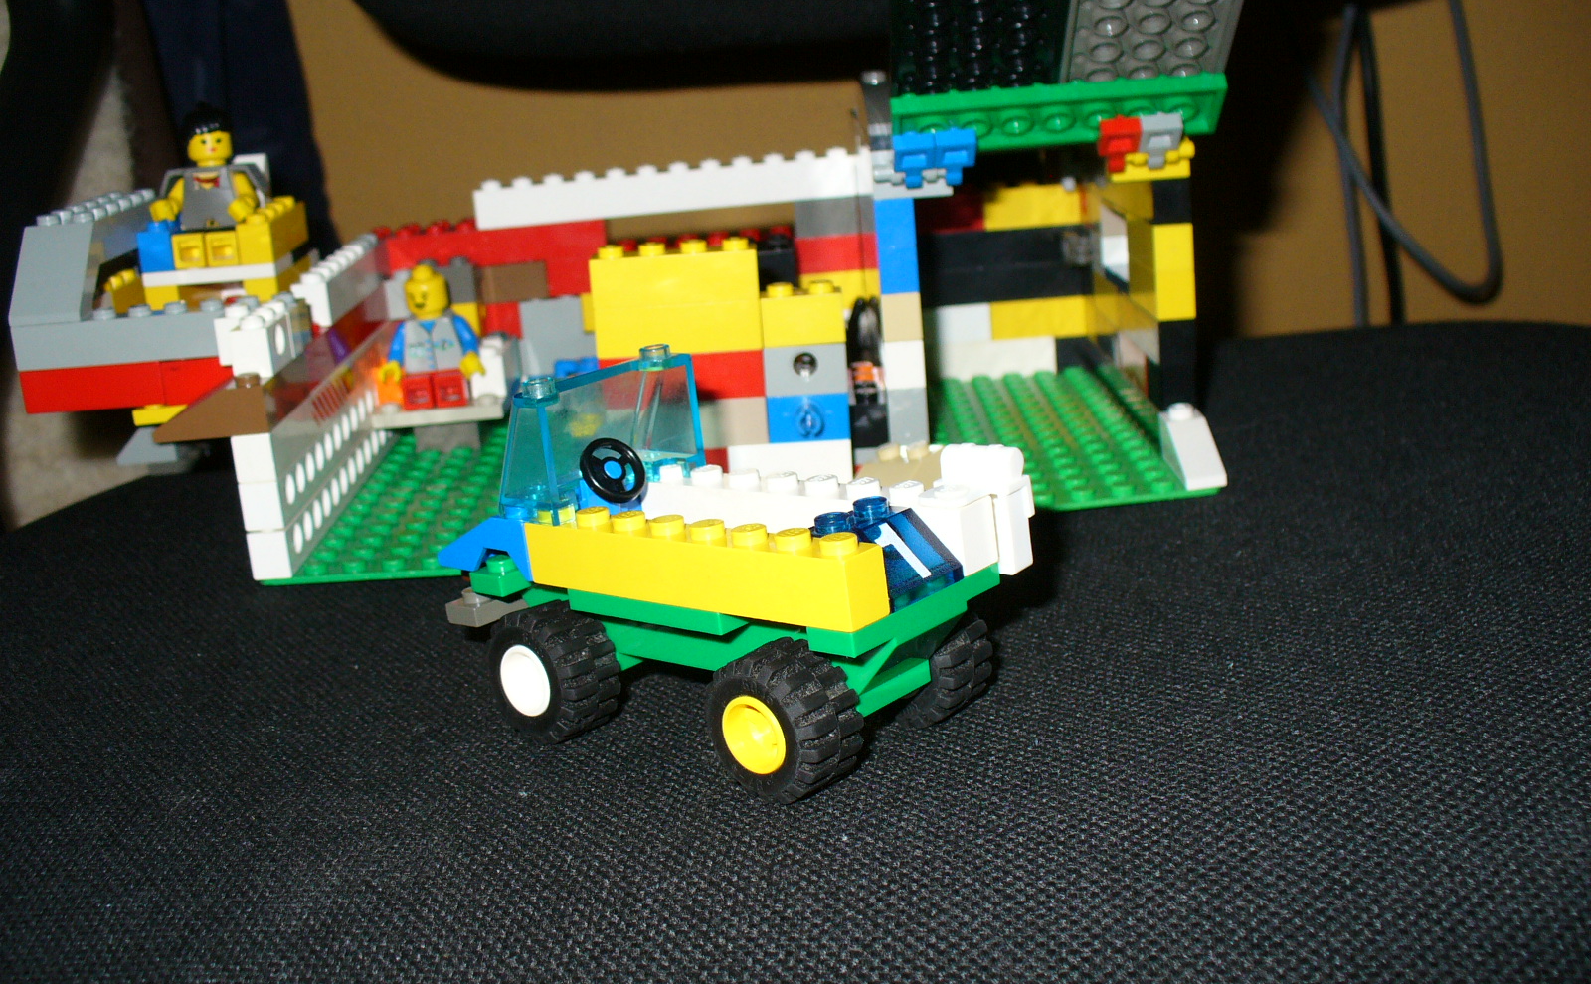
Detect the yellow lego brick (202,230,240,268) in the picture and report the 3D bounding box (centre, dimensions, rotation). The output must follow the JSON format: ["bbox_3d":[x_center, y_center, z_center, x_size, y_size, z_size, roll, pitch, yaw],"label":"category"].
[{"bbox_3d":[-0.136,-0.059,0.409,0.008,0.009,0.012,-4,15,0],"label":"yellow lego brick"}]

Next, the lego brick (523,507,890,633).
[{"bbox_3d":[-0.014,0.009,0.240,0.064,0.011,0.008,5,18,42],"label":"lego brick"}]

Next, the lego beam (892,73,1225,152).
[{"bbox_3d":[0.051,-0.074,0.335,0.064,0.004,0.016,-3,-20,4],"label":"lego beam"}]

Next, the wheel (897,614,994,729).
[{"bbox_3d":[0.019,0.024,0.252,0.021,0.021,0.012,5,18,42],"label":"wheel"}]

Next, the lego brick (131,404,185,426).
[{"bbox_3d":[-0.139,-0.019,0.383,0.015,0.004,0.011,-4,18,1],"label":"lego brick"}]

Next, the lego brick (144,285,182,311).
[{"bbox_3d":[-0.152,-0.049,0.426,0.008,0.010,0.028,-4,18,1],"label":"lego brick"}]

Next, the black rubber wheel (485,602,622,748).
[{"bbox_3d":[-0.038,0.028,0.269,0.021,0.021,0.012,5,18,42],"label":"black rubber wheel"}]

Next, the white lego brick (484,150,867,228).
[{"bbox_3d":[-0.025,-0.078,0.431,0.111,0.011,0.008,-5,17,0],"label":"white lego brick"}]

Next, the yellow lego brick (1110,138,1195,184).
[{"bbox_3d":[0.071,-0.067,0.339,0.017,0.007,0.009,-5,15,1],"label":"yellow lego brick"}]

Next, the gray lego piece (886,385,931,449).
[{"bbox_3d":[0.024,-0.014,0.356,0.008,0.019,0.009,-5,15,1],"label":"gray lego piece"}]

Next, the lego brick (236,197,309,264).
[{"bbox_3d":[-0.122,-0.061,0.399,0.008,0.011,0.032,-4,17,0],"label":"lego brick"}]

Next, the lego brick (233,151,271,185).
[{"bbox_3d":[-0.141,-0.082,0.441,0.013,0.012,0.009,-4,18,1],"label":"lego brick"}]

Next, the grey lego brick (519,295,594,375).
[{"bbox_3d":[-0.061,-0.041,0.449,0.021,0.020,0.008,-4,16,1],"label":"grey lego brick"}]

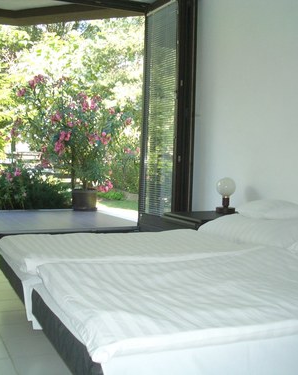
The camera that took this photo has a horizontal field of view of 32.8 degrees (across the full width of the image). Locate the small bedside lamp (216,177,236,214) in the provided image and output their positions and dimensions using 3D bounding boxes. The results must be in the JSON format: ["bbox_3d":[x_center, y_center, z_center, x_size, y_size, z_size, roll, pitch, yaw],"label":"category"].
[{"bbox_3d":[0.584,0.072,3.910,0.150,0.290,0.150,2,4,0],"label":"small bedside lamp"}]

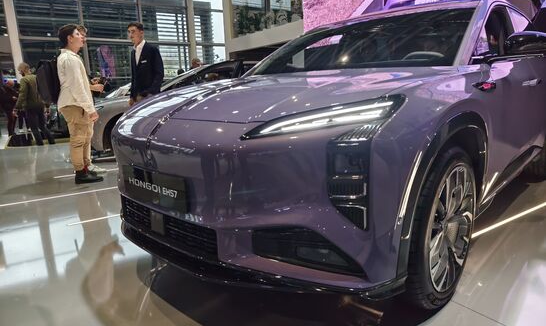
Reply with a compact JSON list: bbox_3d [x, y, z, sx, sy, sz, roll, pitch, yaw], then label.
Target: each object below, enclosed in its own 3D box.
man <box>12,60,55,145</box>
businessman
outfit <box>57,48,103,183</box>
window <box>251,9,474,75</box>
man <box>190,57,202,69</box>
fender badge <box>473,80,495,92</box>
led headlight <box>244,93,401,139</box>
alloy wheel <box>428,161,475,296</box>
[{"bbox_3d":[-5.198,-1.243,7.820,0.450,1.760,0.520,6,14,36],"label":"man"},{"bbox_3d":[-1.438,-0.728,4.376,0.360,1.820,0.520,-11,14,-40],"label":"businessman"},{"bbox_3d":[-2.266,-0.550,4.312,0.440,1.550,0.500,-6,12,-21],"label":"outfit"},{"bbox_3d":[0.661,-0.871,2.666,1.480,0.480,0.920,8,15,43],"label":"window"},{"bbox_3d":[-1.512,-1.280,7.465,0.380,1.740,0.500,-5,12,-18],"label":"man"},{"bbox_3d":[1.036,-0.375,1.783,0.040,0.060,0.260,8,15,43],"label":"fender badge"},{"bbox_3d":[0.174,-0.159,1.319,0.570,0.160,0.170,-2,11,1],"label":"led headlight"},{"bbox_3d":[0.741,0.278,1.665,0.200,0.575,0.575,8,15,43],"label":"alloy wheel"}]

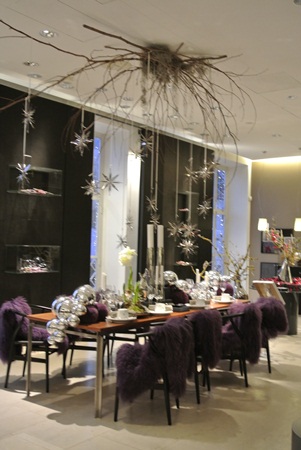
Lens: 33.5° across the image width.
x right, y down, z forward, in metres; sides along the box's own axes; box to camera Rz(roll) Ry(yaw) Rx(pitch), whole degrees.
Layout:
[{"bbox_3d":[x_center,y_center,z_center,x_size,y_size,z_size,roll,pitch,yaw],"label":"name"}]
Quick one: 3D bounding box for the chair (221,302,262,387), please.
[{"bbox_3d":[0.838,1.256,5.301,0.584,0.795,0.554,1,-2,4],"label":"chair"}]

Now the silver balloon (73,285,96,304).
[{"bbox_3d":[-0.617,0.660,4.752,0.191,0.191,0.201,1,-2,0],"label":"silver balloon"}]

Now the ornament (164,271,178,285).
[{"bbox_3d":[0.249,0.645,6.091,0.181,0.181,0.181,1,-2,0],"label":"ornament"}]

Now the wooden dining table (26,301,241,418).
[{"bbox_3d":[0.023,1.274,5.436,0.945,0.735,2.648,0,-2,38],"label":"wooden dining table"}]

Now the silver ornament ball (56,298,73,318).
[{"bbox_3d":[-0.775,0.762,4.551,0.169,0.171,0.169,1,-2,0],"label":"silver ornament ball"}]

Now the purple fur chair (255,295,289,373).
[{"bbox_3d":[1.249,1.281,5.887,0.614,0.795,0.564,1,-2,9],"label":"purple fur chair"}]

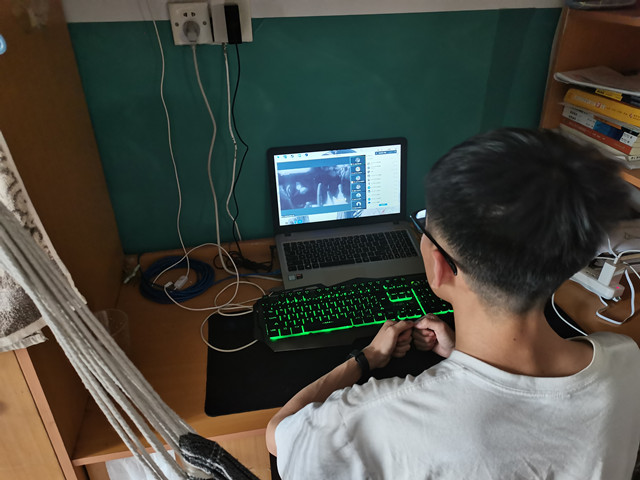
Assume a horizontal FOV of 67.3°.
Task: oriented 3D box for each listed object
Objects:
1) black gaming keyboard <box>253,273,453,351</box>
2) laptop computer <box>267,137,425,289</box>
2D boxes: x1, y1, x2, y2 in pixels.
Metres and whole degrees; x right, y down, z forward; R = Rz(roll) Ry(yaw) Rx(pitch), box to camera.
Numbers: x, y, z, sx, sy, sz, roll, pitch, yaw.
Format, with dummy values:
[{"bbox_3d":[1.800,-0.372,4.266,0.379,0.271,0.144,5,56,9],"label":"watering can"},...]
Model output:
[{"bbox_3d":[0.091,0.149,1.069,0.475,0.035,0.187,-6,33,-10],"label":"black gaming keyboard"},{"bbox_3d":[0.080,-0.072,1.216,0.381,0.258,0.299,-6,33,-9],"label":"laptop computer"}]

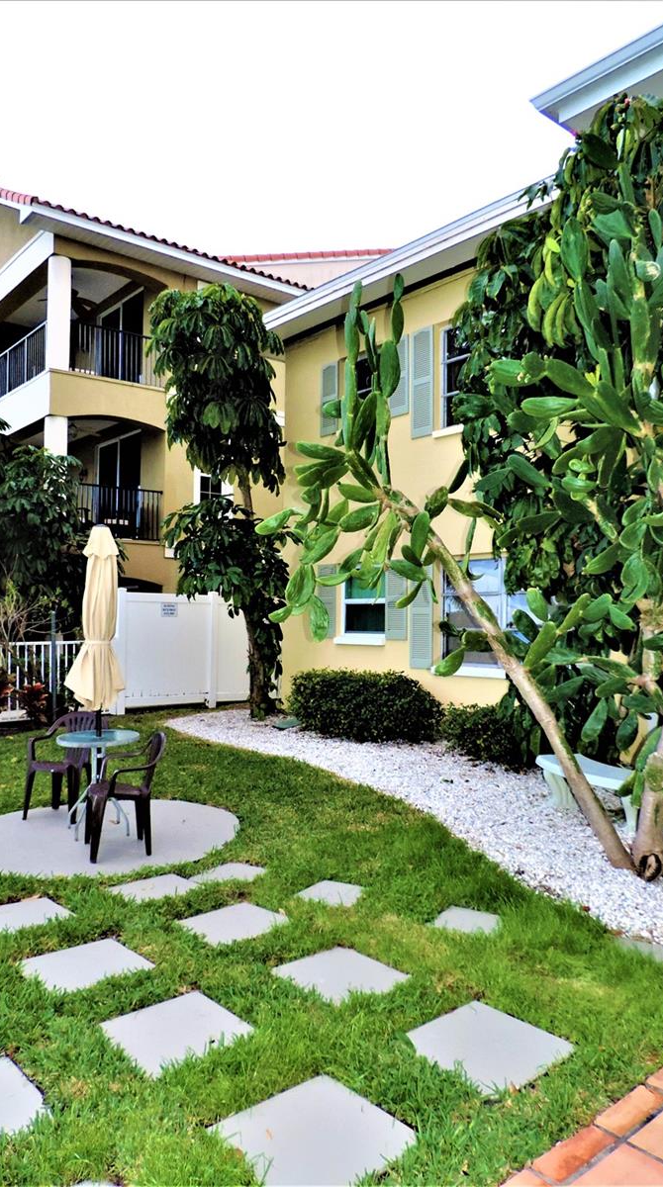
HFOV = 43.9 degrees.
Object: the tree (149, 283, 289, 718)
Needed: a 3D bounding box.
[{"bbox_3d":[-1.651,-1.359,12.094,1.950,6.350,1.850,0,-2,0],"label":"tree"}]

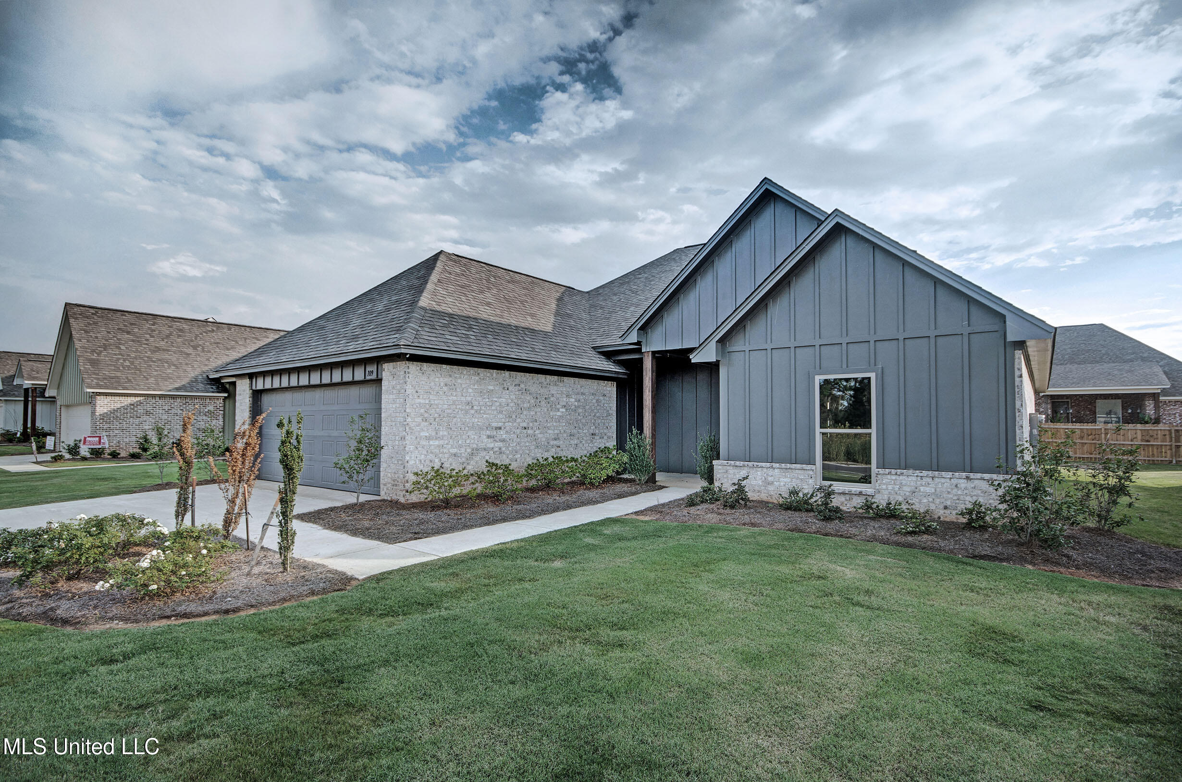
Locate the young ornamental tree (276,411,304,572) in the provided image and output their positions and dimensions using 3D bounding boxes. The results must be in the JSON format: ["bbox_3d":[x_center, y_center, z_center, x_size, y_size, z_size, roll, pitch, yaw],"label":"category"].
[{"bbox_3d":[-2.862,0.958,4.985,0.268,1.503,0.280,2,-4,-30],"label":"young ornamental tree"}]

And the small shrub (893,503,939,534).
[{"bbox_3d":[4.322,1.702,6.971,0.611,0.395,0.580,-2,-4,31],"label":"small shrub"}]

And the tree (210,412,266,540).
[{"bbox_3d":[-4.212,1.015,6.259,0.653,1.479,0.600,2,-4,-34],"label":"tree"}]

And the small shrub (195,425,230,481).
[{"bbox_3d":[-8.993,1.456,12.421,0.771,1.354,0.750,2,-4,-36],"label":"small shrub"}]

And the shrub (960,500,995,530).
[{"bbox_3d":[5.324,1.704,7.214,0.486,0.399,0.480,-2,-4,36],"label":"shrub"}]

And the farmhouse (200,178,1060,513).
[{"bbox_3d":[2.637,-1.615,15.575,16.700,7.700,17.800,-3,-4,38],"label":"farmhouse"}]

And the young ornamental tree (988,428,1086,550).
[{"bbox_3d":[5.307,1.177,6.237,1.040,1.354,1.100,-3,-4,40],"label":"young ornamental tree"}]

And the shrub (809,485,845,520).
[{"bbox_3d":[3.529,1.669,7.826,0.500,0.541,0.500,-1,-4,24],"label":"shrub"}]

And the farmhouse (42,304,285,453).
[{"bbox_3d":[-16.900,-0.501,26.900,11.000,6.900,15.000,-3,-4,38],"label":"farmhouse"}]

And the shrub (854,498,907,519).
[{"bbox_3d":[4.434,1.796,8.054,0.777,0.319,0.600,-2,-4,29],"label":"shrub"}]

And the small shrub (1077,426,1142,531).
[{"bbox_3d":[6.954,1.165,7.030,0.810,1.362,0.850,-3,-5,44],"label":"small shrub"}]

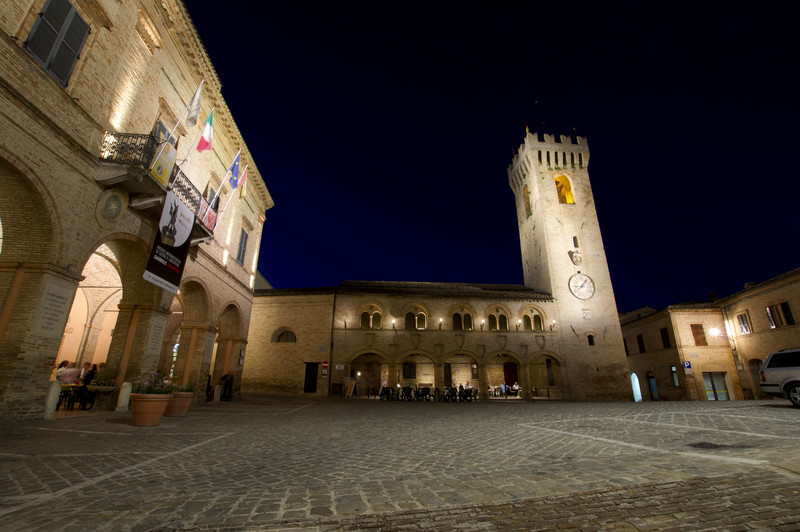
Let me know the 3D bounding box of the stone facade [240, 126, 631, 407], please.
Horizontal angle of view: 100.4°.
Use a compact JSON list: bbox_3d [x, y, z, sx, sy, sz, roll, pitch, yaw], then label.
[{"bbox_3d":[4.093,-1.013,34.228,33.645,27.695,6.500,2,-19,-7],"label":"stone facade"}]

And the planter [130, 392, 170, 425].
[{"bbox_3d":[-7.321,4.197,9.747,0.970,0.790,0.970,0,-18,0],"label":"planter"}]

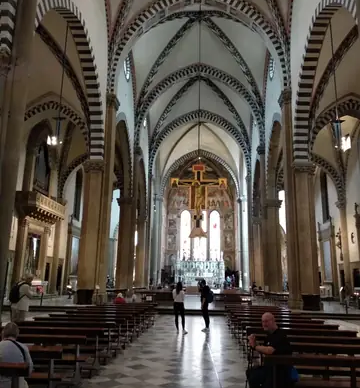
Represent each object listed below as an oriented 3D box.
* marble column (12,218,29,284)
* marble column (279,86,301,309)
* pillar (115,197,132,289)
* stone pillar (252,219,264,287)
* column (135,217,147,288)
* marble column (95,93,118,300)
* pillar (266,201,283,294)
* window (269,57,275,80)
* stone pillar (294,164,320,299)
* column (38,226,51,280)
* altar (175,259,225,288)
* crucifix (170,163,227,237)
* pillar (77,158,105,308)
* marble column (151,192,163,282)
[{"bbox_3d":[-11.286,4.069,25.510,0.580,4.500,0.580,0,-13,4],"label":"marble column"},{"bbox_3d":[7.746,-0.220,25.344,0.900,15.720,0.950,1,-13,3],"label":"marble column"},{"bbox_3d":[-5.749,5.110,36.597,1.450,9.920,1.450,1,-13,3],"label":"pillar"},{"bbox_3d":[10.022,7.732,45.968,1.400,9.870,1.450,1,-13,3],"label":"stone pillar"},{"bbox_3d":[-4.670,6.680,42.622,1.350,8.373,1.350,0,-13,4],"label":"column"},{"bbox_3d":[-5.331,-0.269,26.118,0.900,15.570,0.950,1,-13,3],"label":"marble column"},{"bbox_3d":[9.272,5.275,35.683,1.450,9.870,1.450,1,-13,3],"label":"pillar"},{"bbox_3d":[8.152,-11.089,31.489,0.350,2.000,1.950,0,-13,4],"label":"window"},{"bbox_3d":[8.510,2.588,24.321,1.200,9.820,1.250,1,-13,3],"label":"stone pillar"},{"bbox_3d":[-11.044,4.850,29.383,0.550,4.300,0.550,0,-13,4],"label":"column"},{"bbox_3d":[2.985,11.972,54.633,7.200,4.400,1.600,0,-13,4],"label":"altar"},{"bbox_3d":[1.333,0.367,25.578,4.060,5.610,0.300,1,-13,3],"label":"crucifix"},{"bbox_3d":[-6.262,2.426,25.220,1.200,9.870,1.250,1,-13,3],"label":"pillar"},{"bbox_3d":[-3.565,7.438,58.156,1.600,15.000,1.600,1,-13,3],"label":"marble column"}]

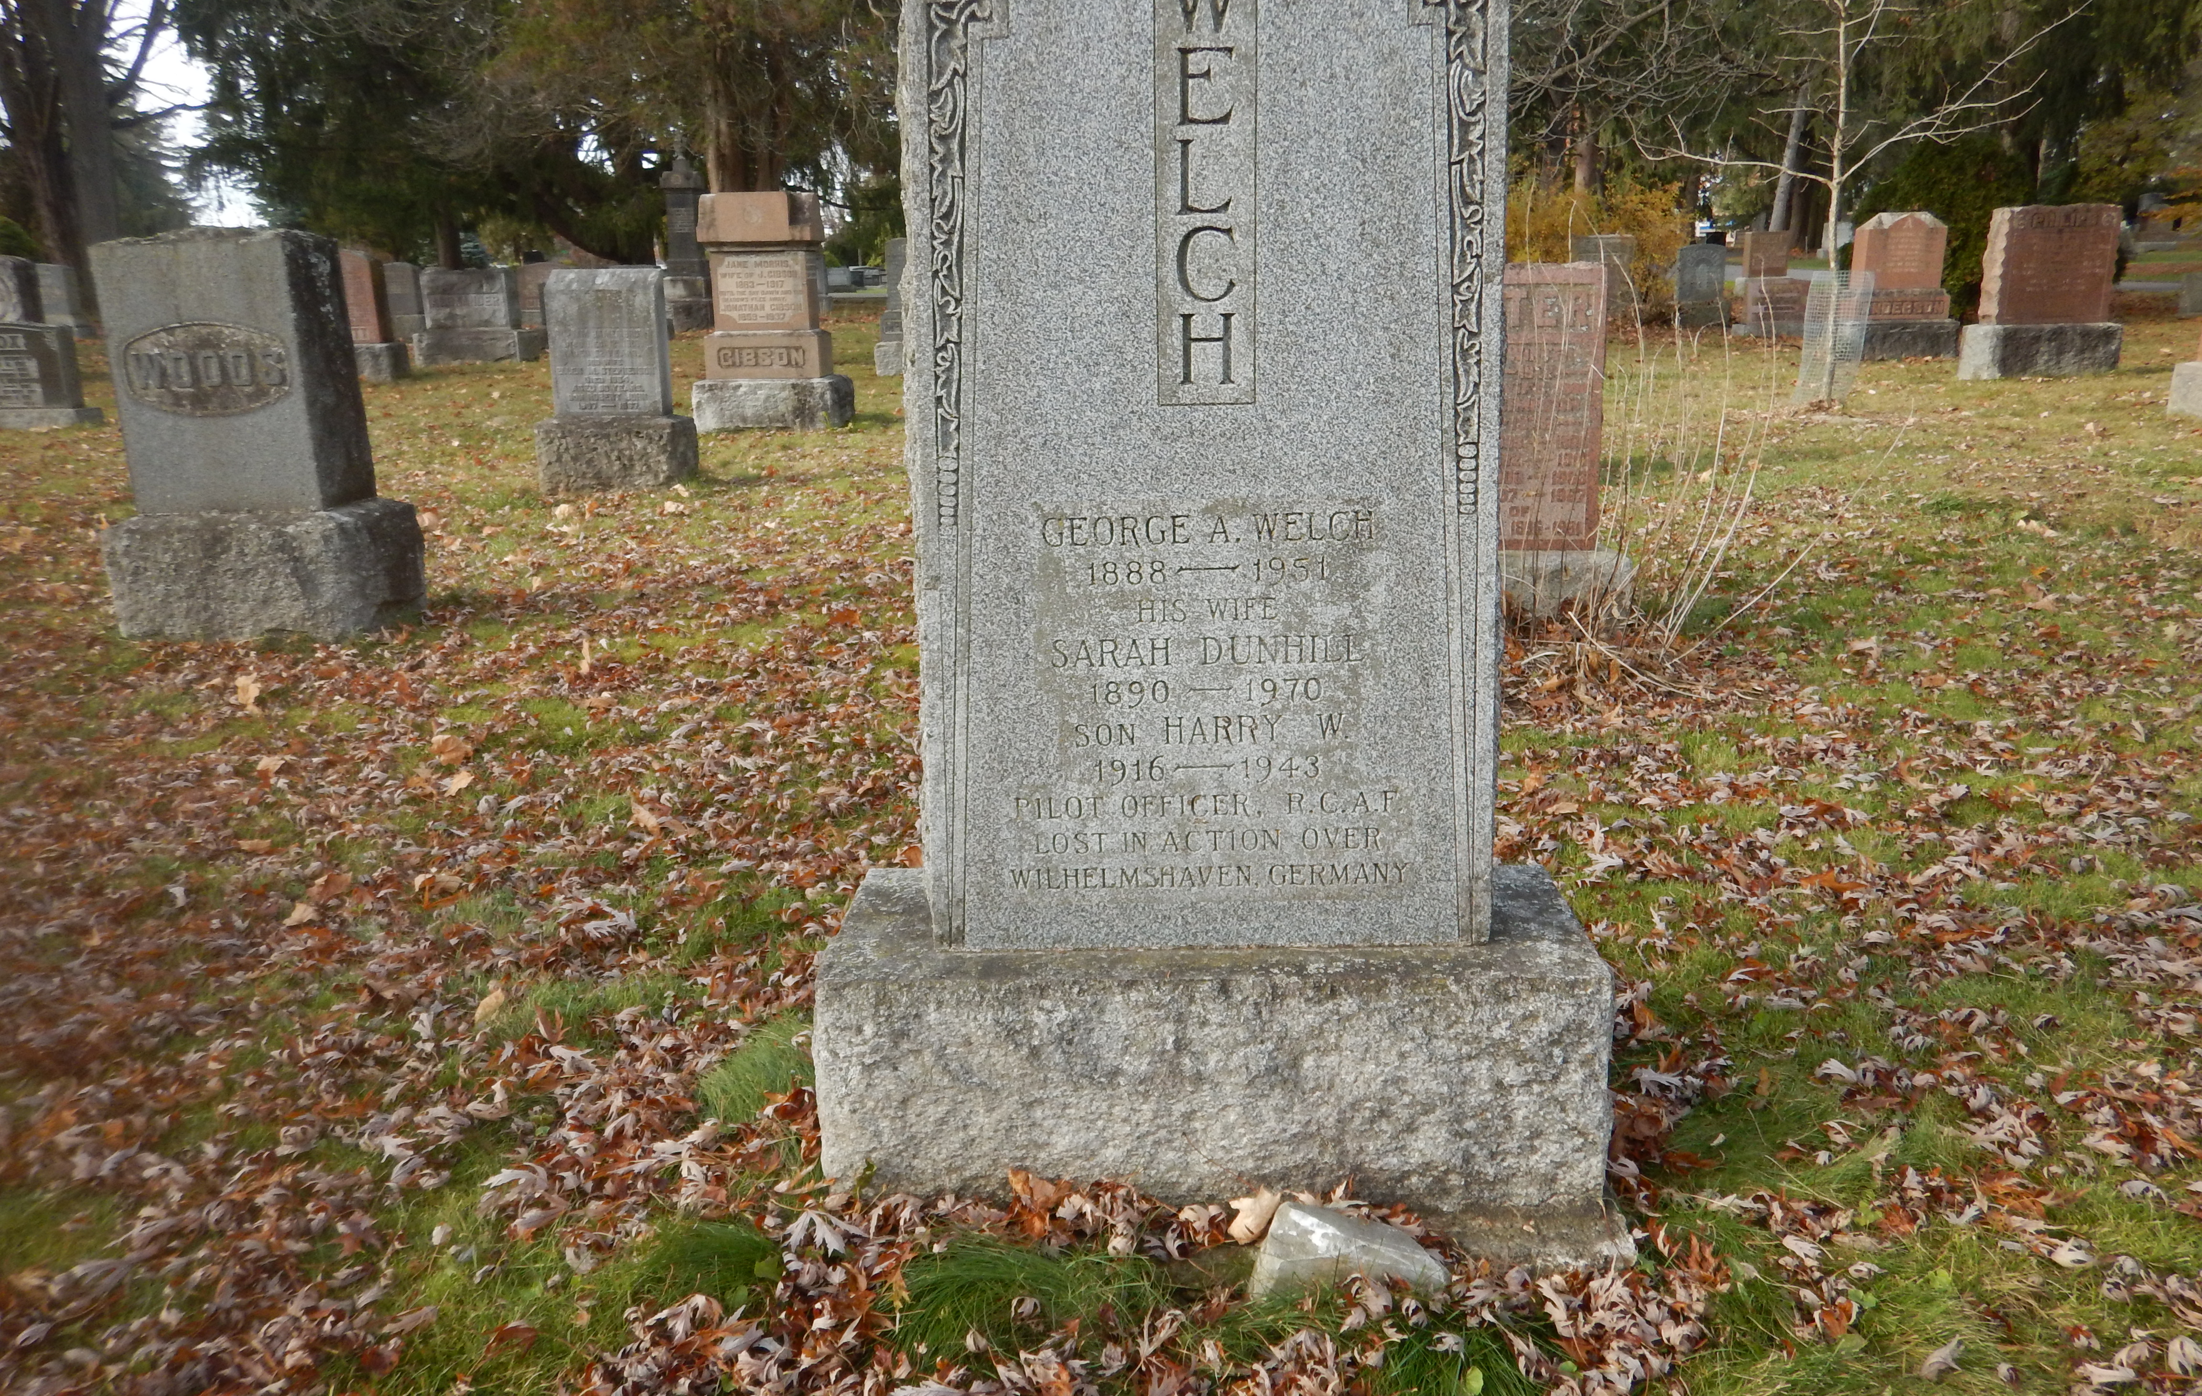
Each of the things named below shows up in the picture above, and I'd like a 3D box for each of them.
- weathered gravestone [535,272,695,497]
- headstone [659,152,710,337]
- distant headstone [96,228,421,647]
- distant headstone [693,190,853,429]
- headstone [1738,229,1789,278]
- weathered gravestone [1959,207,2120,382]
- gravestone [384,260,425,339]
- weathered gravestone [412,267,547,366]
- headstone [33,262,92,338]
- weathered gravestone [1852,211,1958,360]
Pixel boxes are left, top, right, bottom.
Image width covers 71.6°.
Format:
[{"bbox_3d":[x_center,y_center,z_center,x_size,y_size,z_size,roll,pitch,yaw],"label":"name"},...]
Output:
[{"bbox_3d":[-2.680,-1.738,8.336,0.730,1.180,0.460,-1,13,2],"label":"weathered gravestone"},{"bbox_3d":[-5.272,-5.776,19.291,0.560,2.250,0.520,-1,13,2],"label":"headstone"},{"bbox_3d":[-2.971,-0.913,5.316,0.790,1.340,0.560,-1,13,3],"label":"distant headstone"},{"bbox_3d":[-2.367,-2.739,10.853,0.970,1.610,0.700,-1,13,2],"label":"distant headstone"},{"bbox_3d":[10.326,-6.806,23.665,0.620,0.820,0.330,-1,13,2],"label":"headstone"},{"bbox_3d":[7.795,-3.314,12.503,0.980,1.330,0.530,-1,13,2],"label":"weathered gravestone"},{"bbox_3d":[-8.616,-4.901,18.895,0.600,0.940,0.420,-1,13,2],"label":"gravestone"},{"bbox_3d":[-6.232,-3.781,15.161,1.000,0.950,0.560,-1,13,2],"label":"weathered gravestone"},{"bbox_3d":[-13.763,-5.214,20.092,0.660,0.960,0.420,-1,13,2],"label":"headstone"},{"bbox_3d":[7.255,-3.712,13.788,0.870,1.250,0.480,-1,13,2],"label":"weathered gravestone"}]

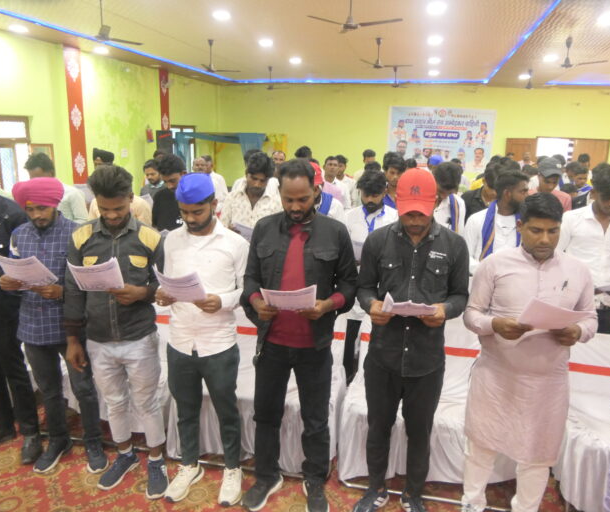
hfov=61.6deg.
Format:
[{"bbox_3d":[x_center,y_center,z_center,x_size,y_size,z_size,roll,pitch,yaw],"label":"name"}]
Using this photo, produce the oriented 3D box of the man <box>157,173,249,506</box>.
[{"bbox_3d":[-0.500,0.449,2.504,0.500,1.680,0.430,3,13,8],"label":"man"}]

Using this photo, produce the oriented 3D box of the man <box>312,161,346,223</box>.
[{"bbox_3d":[0.020,0.209,3.545,0.500,1.700,0.400,4,13,8],"label":"man"}]

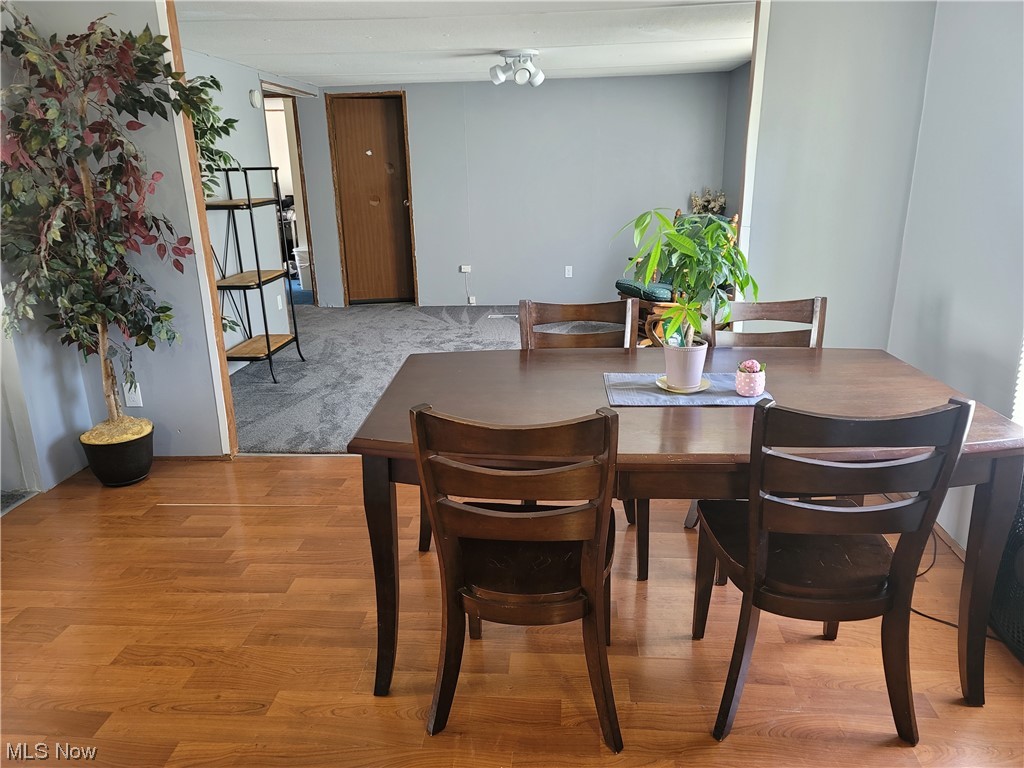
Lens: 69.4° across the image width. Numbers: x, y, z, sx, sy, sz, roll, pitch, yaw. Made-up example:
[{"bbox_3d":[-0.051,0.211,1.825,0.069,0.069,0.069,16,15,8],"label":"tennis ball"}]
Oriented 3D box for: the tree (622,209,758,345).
[{"bbox_3d":[0.524,-0.319,2.199,0.420,0.398,0.380,0,18,3],"label":"tree"}]

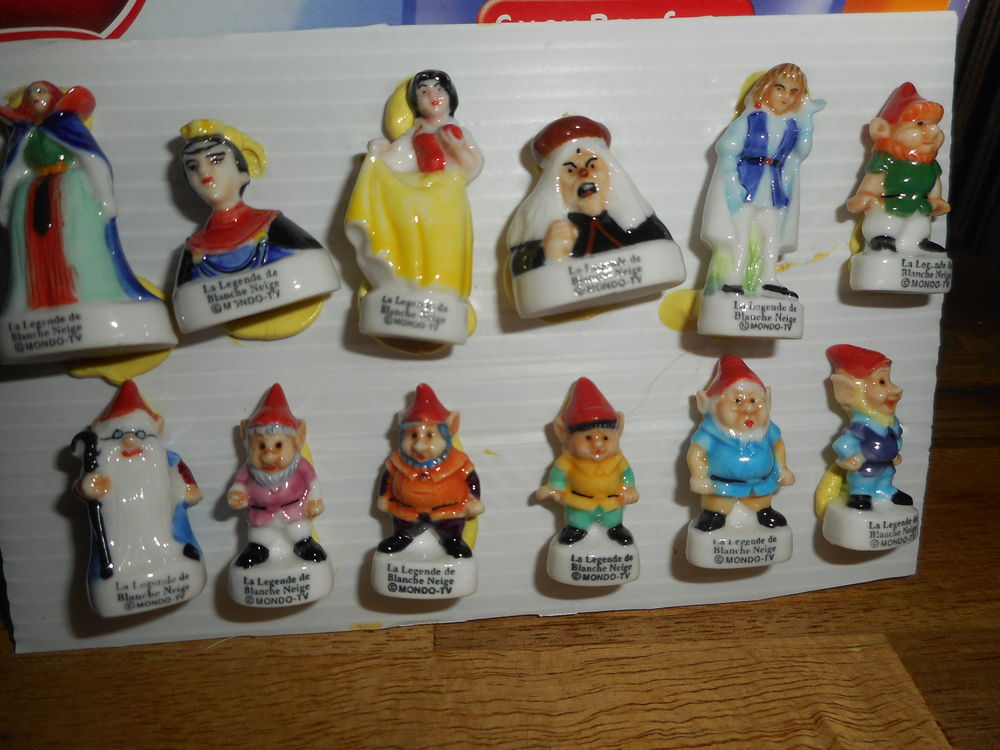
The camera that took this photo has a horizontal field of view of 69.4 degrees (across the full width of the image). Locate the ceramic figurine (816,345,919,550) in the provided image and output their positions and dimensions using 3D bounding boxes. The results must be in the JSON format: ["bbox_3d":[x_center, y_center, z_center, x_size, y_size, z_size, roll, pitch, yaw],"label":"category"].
[{"bbox_3d":[0.064,0.011,0.126,0.015,0.034,0.012,-10,10,-22],"label":"ceramic figurine"}]

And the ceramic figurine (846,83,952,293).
[{"bbox_3d":[0.058,-0.027,0.105,0.014,0.029,0.011,-1,8,-6],"label":"ceramic figurine"}]

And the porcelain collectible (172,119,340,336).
[{"bbox_3d":[-0.040,-0.025,0.112,0.025,0.030,0.012,-13,10,-4],"label":"porcelain collectible"}]

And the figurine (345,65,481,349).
[{"bbox_3d":[-0.014,-0.026,0.114,0.021,0.041,0.014,4,9,-6],"label":"figurine"}]

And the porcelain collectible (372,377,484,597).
[{"bbox_3d":[-0.012,0.019,0.121,0.019,0.035,0.013,0,9,-2],"label":"porcelain collectible"}]

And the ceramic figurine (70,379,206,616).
[{"bbox_3d":[-0.053,0.017,0.105,0.017,0.032,0.013,-4,8,-18],"label":"ceramic figurine"}]

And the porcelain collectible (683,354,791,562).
[{"bbox_3d":[0.036,0.012,0.109,0.017,0.030,0.011,-5,8,-5],"label":"porcelain collectible"}]

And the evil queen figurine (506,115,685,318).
[{"bbox_3d":[0.014,-0.026,0.115,0.026,0.030,0.012,-8,10,-1],"label":"evil queen figurine"}]

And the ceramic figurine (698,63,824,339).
[{"bbox_3d":[0.039,-0.025,0.104,0.017,0.038,0.012,2,8,-5],"label":"ceramic figurine"}]

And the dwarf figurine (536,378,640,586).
[{"bbox_3d":[0.013,0.015,0.109,0.016,0.029,0.011,-4,8,-4],"label":"dwarf figurine"}]

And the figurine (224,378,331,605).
[{"bbox_3d":[-0.037,0.019,0.120,0.017,0.035,0.013,-1,9,-8],"label":"figurine"}]

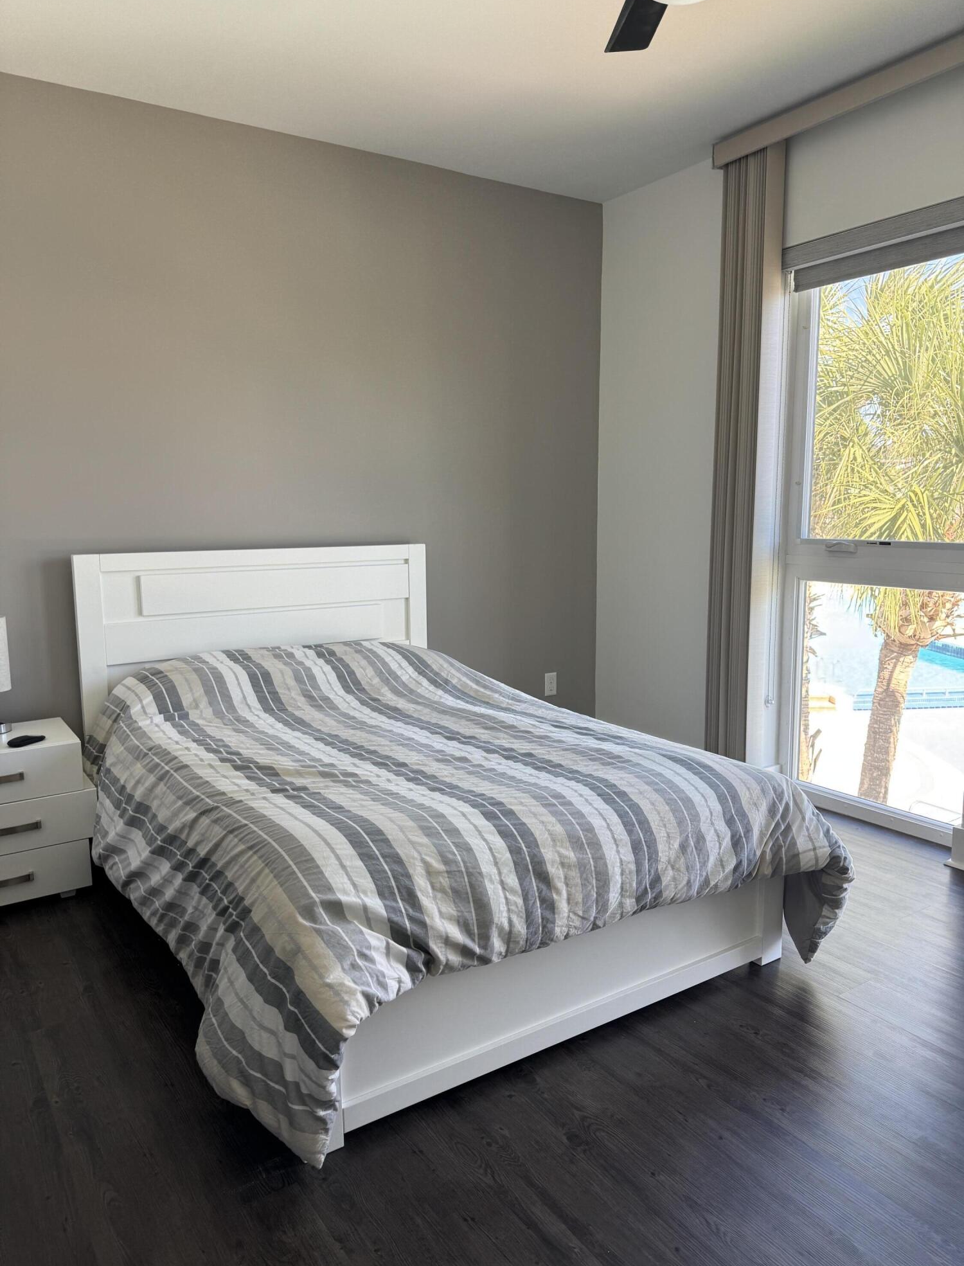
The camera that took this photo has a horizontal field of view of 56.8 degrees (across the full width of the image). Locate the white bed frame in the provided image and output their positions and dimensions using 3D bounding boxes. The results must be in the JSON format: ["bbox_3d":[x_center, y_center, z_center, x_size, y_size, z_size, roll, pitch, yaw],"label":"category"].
[{"bbox_3d":[-0.322,0.307,2.858,1.454,1.079,2.047,-5,10,-33],"label":"white bed frame"}]

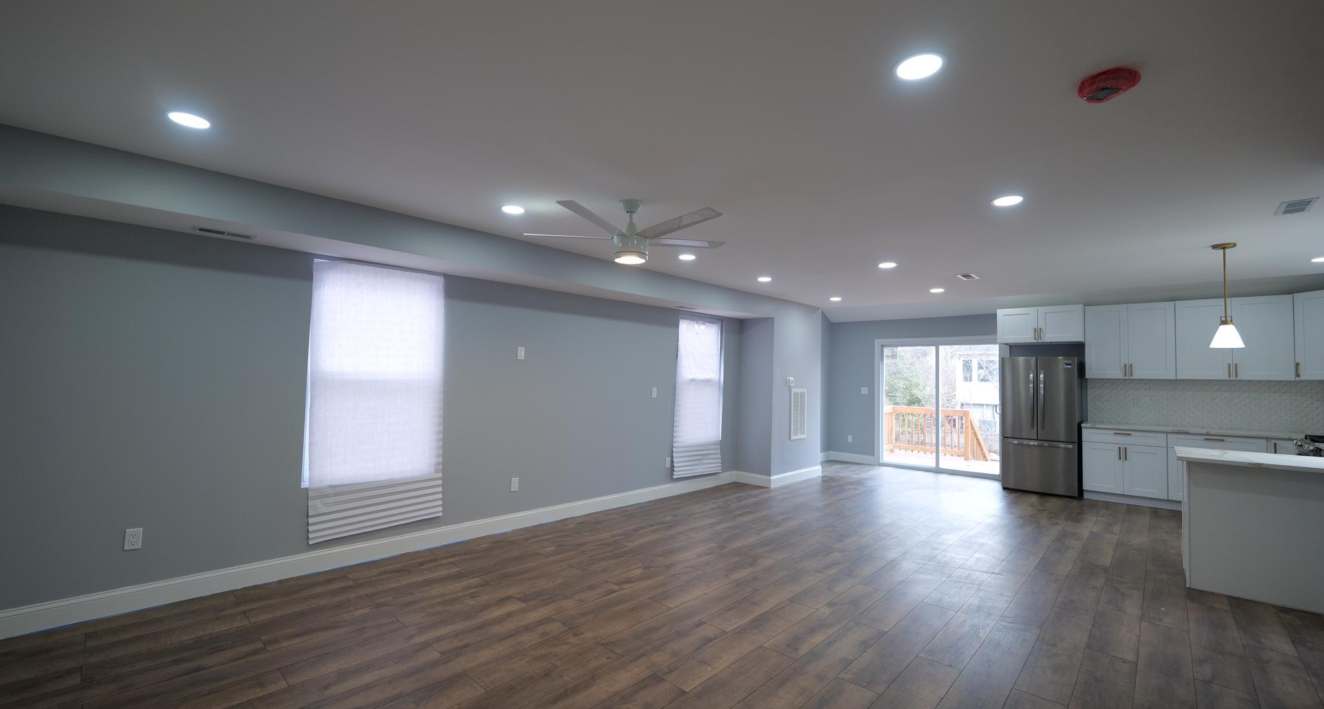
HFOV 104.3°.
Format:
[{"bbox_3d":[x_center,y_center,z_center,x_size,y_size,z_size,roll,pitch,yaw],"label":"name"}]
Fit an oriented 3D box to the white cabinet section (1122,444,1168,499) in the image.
[{"bbox_3d":[5.890,1.387,6.285,0.385,0.620,0.580,-1,-3,42],"label":"white cabinet section"}]

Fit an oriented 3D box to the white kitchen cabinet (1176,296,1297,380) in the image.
[{"bbox_3d":[6.529,-0.169,5.914,0.895,0.918,0.330,-1,-3,44],"label":"white kitchen cabinet"}]

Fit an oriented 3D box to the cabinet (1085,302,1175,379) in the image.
[{"bbox_3d":[5.912,-0.153,6.511,0.822,0.932,0.330,-1,-3,44],"label":"cabinet"}]

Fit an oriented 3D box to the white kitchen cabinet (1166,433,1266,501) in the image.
[{"bbox_3d":[6.286,1.308,5.864,0.754,0.790,0.610,-1,-3,44],"label":"white kitchen cabinet"}]

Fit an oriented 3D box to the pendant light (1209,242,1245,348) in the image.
[{"bbox_3d":[4.126,-0.424,3.769,0.178,0.745,0.178,-1,-3,44],"label":"pendant light"}]

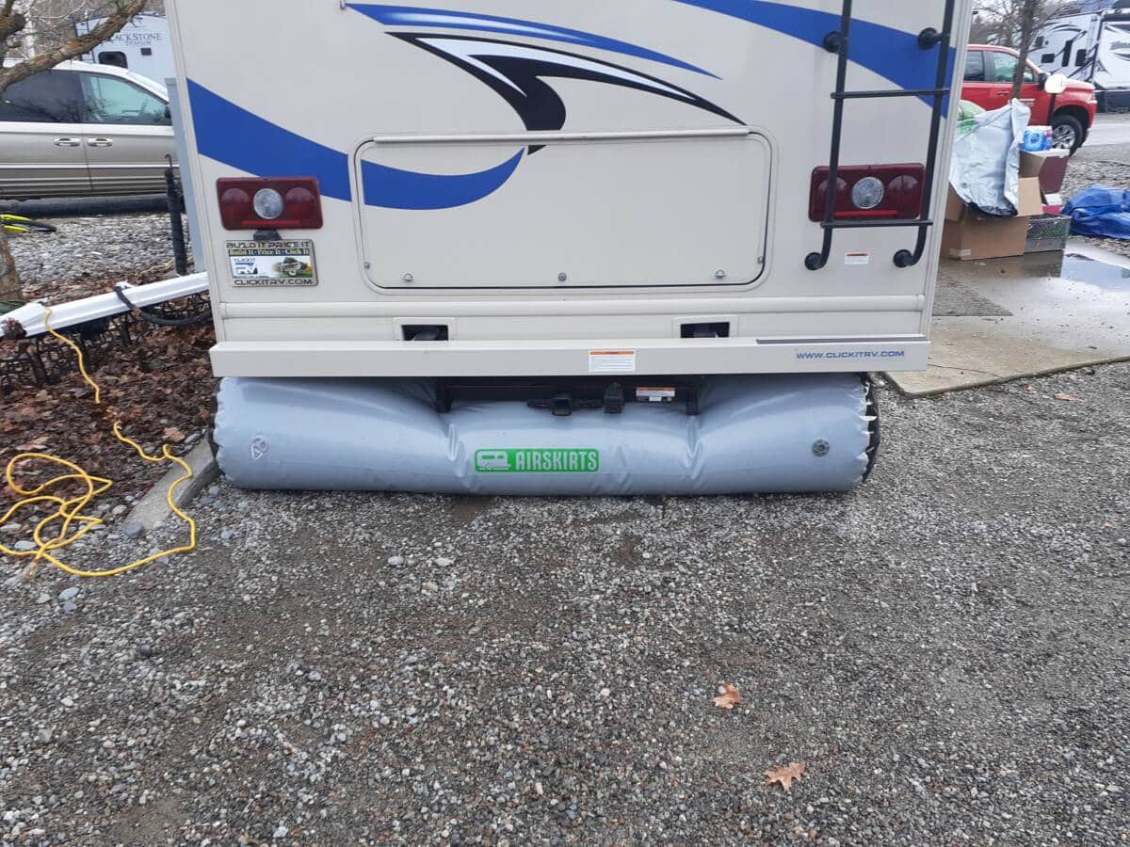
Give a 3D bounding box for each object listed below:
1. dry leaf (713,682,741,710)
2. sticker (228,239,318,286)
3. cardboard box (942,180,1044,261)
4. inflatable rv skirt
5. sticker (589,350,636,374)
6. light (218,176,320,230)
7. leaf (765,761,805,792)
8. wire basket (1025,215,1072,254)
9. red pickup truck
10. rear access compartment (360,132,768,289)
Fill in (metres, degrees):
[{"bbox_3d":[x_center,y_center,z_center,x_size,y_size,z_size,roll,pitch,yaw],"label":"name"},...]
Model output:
[{"bbox_3d":[0.407,0.691,2.226,0.075,0.030,0.090,0,20,3],"label":"dry leaf"},{"bbox_3d":[-1.026,-0.560,3.086,0.312,0.160,0.010,0,20,3],"label":"sticker"},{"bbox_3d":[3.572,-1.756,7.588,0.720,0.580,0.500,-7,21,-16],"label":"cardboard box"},{"bbox_3d":[-0.080,0.015,3.414,2.470,0.520,0.500,0,20,3],"label":"inflatable rv skirt"},{"bbox_3d":[0.163,-0.214,3.044,0.158,0.075,0.005,0,20,3],"label":"sticker"},{"bbox_3d":[-0.992,-0.746,2.991,0.345,0.175,0.055,0,20,3],"label":"light"},{"bbox_3d":[0.494,0.785,1.972,0.095,0.025,0.085,0,20,3],"label":"leaf"},{"bbox_3d":[4.112,-1.675,7.759,0.440,0.290,0.320,-7,21,-16],"label":"wire basket"},{"bbox_3d":[6.467,-5.660,15.844,5.880,1.920,2.060,-6,20,-12],"label":"red pickup truck"},{"bbox_3d":[-0.011,-0.715,2.978,1.370,0.525,0.050,0,20,3],"label":"rear access compartment"}]

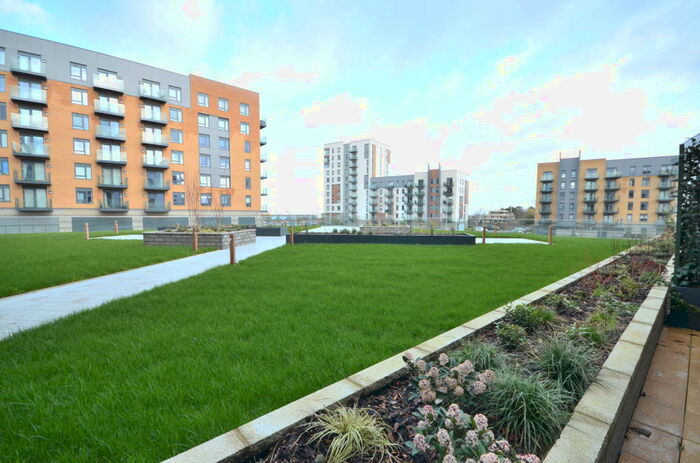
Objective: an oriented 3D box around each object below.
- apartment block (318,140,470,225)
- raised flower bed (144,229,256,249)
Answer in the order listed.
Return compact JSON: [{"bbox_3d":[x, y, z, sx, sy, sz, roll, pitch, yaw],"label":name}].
[{"bbox_3d":[17.000,-18.200,115.700,54.000,33.600,21.000,1,3,32],"label":"apartment block"},{"bbox_3d":[-6.850,0.344,13.900,3.460,0.700,3.480,0,2,4],"label":"raised flower bed"}]

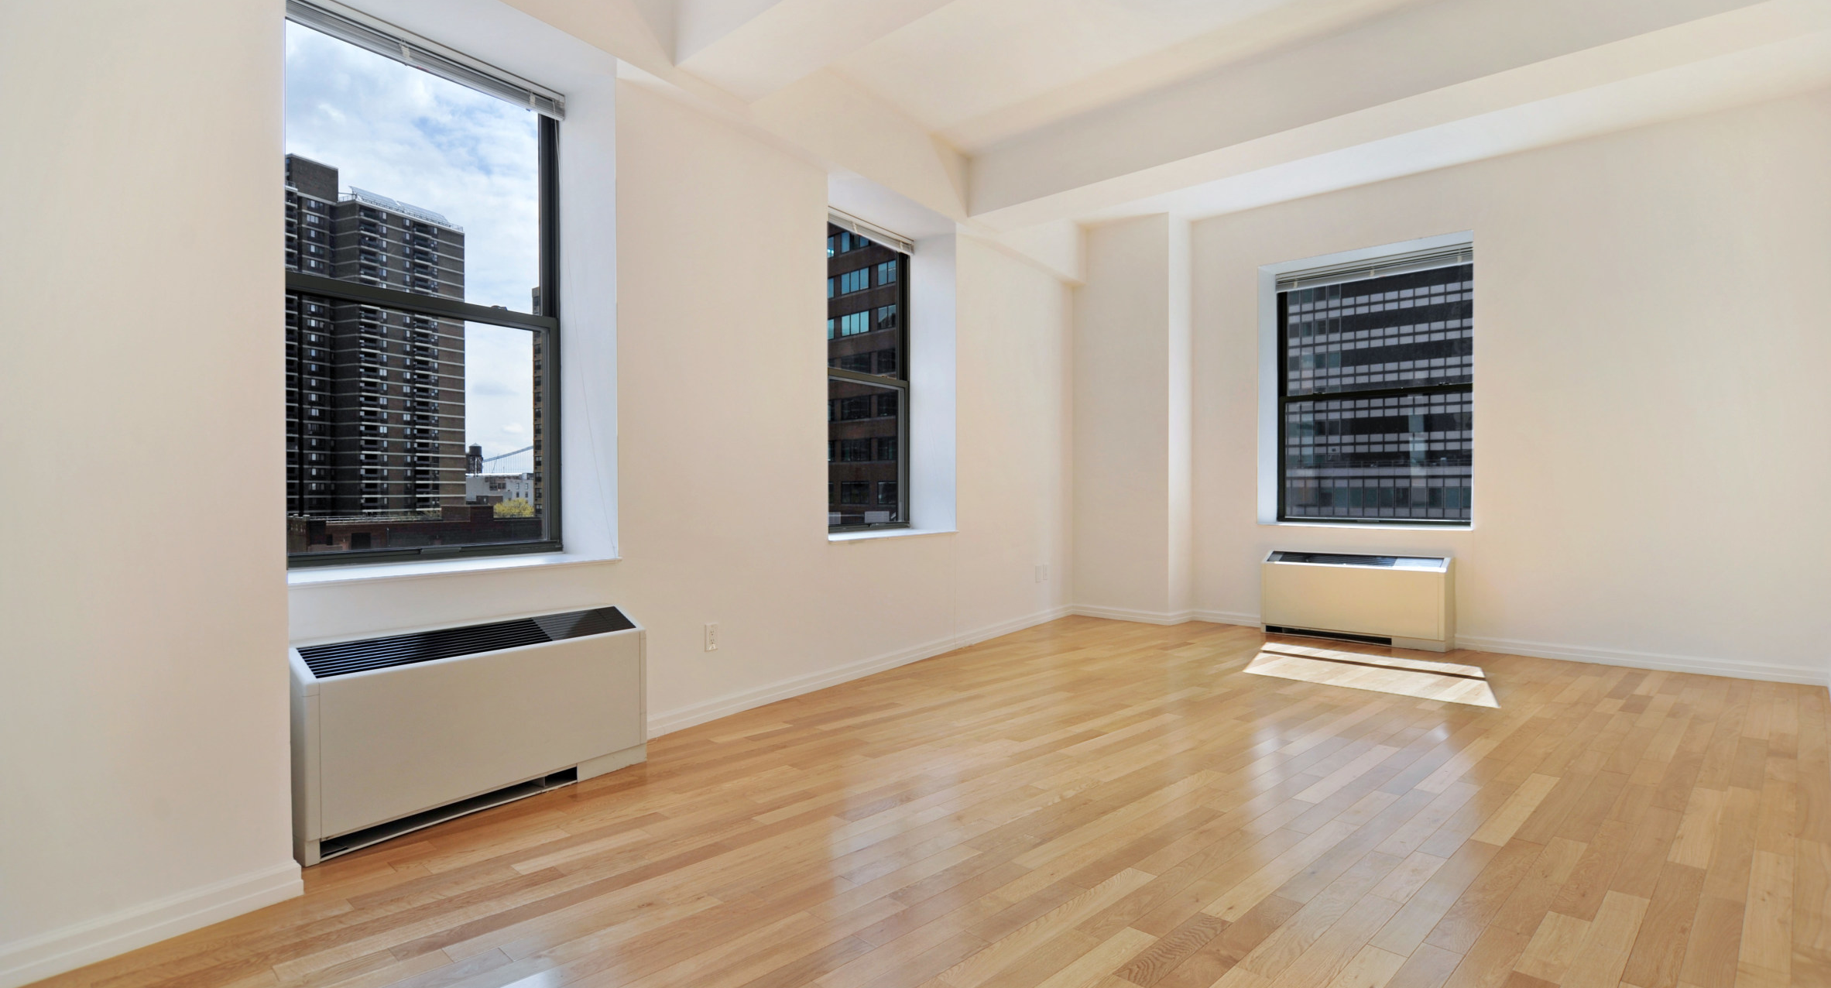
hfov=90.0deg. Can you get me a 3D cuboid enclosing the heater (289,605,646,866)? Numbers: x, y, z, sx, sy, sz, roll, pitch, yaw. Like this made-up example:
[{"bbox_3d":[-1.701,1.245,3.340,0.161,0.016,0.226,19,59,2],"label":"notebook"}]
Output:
[{"bbox_3d":[-1.435,0.727,3.037,0.231,0.567,1.166,0,0,33],"label":"heater"}]

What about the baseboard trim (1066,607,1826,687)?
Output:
[{"bbox_3d":[2.967,0.941,6.050,4.336,0.085,0.391,0,1,44],"label":"baseboard trim"}]

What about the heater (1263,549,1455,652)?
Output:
[{"bbox_3d":[2.960,0.697,6.172,1.159,0.572,0.232,0,1,44],"label":"heater"}]

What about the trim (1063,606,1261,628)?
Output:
[{"bbox_3d":[1.907,0.935,7.064,1.401,0.085,0.391,0,1,44],"label":"trim"}]

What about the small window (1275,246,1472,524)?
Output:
[{"bbox_3d":[3.244,-0.717,6.498,1.355,1.859,0.103,0,1,44],"label":"small window"}]

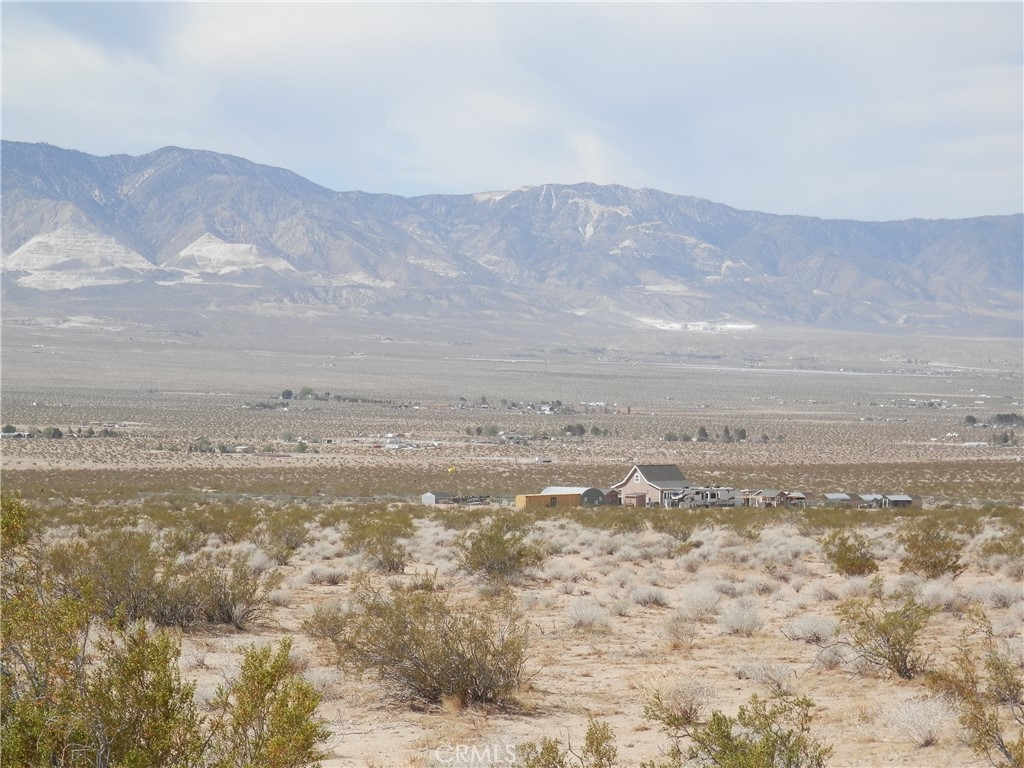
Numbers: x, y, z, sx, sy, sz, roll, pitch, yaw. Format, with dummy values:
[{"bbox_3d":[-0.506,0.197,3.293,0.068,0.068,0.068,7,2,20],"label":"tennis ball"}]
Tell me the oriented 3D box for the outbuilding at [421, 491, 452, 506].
[{"bbox_3d":[-13.401,20.585,467.000,4.100,2.300,3.500,0,-1,-43],"label":"outbuilding"}]

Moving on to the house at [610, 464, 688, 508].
[{"bbox_3d":[24.800,17.800,450.000,10.000,7.300,11.300,1,-1,-43],"label":"house"}]

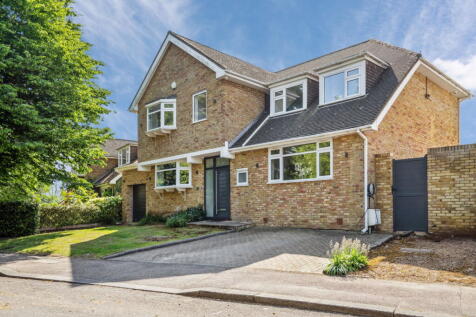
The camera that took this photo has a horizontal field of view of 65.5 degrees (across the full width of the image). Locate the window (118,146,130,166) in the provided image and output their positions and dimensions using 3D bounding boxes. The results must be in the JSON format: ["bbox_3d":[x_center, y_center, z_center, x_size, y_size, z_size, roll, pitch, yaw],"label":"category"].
[{"bbox_3d":[-7.650,-0.130,25.000,0.300,1.150,1.500,4,-6,-42],"label":"window"}]

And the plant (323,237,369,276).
[{"bbox_3d":[2.020,1.810,6.900,0.780,0.630,0.700,-2,-5,18],"label":"plant"}]

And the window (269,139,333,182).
[{"bbox_3d":[1.945,0.155,12.010,0.150,1.180,2.550,4,-6,-42],"label":"window"}]

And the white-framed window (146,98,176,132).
[{"bbox_3d":[-3.500,-1.950,16.500,0.480,1.280,1.950,4,-6,-42],"label":"white-framed window"}]

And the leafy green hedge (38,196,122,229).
[{"bbox_3d":[-7.750,2.780,18.800,1.000,1.400,4.000,-3,-6,35],"label":"leafy green hedge"}]

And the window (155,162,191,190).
[{"bbox_3d":[-3.100,0.790,17.100,0.450,1.180,2.600,4,-6,-42],"label":"window"}]

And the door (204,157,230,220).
[{"bbox_3d":[-0.860,1.230,15.080,0.150,2.480,1.620,4,-6,-42],"label":"door"}]

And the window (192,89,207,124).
[{"bbox_3d":[-1.520,-2.040,14.770,0.130,1.140,0.950,4,-6,-42],"label":"window"}]

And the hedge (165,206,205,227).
[{"bbox_3d":[-2.300,2.490,15.900,0.950,0.750,1.900,4,-6,-42],"label":"hedge"}]

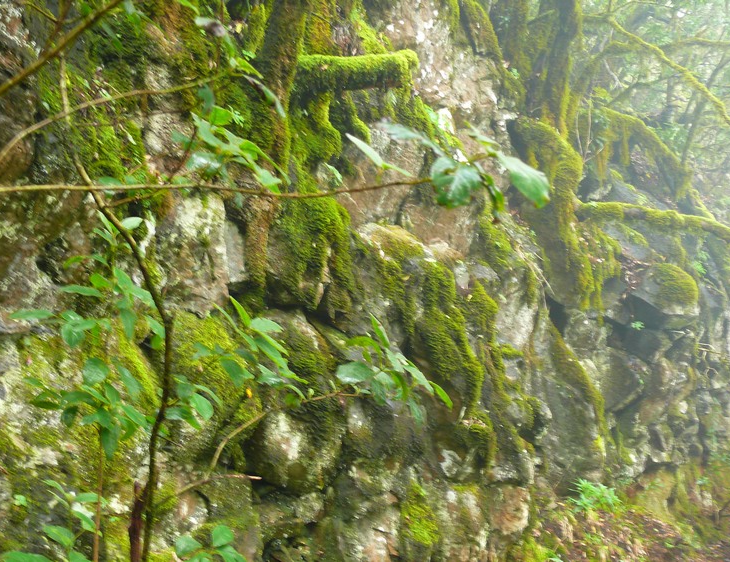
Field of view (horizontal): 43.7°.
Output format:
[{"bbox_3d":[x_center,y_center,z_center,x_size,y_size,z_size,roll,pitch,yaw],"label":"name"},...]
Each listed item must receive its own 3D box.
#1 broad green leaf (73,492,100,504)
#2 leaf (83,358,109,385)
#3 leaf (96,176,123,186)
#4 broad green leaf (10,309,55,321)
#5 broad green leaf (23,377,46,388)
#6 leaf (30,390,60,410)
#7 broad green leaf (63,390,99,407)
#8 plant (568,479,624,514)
[{"bbox_3d":[-0.642,0.502,2.100,0.068,0.025,0.040,1,3,17],"label":"broad green leaf"},{"bbox_3d":[-0.622,0.209,2.100,0.062,0.060,0.035,0,3,-6],"label":"leaf"},{"bbox_3d":[-0.604,-0.235,2.150,0.062,0.022,0.040,-1,3,-17],"label":"leaf"},{"bbox_3d":[-0.768,0.079,2.100,0.105,0.025,0.045,-1,3,-17],"label":"broad green leaf"},{"bbox_3d":[-0.763,0.234,2.100,0.062,0.020,0.035,14,18,-15],"label":"broad green leaf"},{"bbox_3d":[-0.738,0.278,2.100,0.070,0.035,0.045,-1,3,-16],"label":"leaf"},{"bbox_3d":[-0.657,0.271,2.100,0.083,0.030,0.045,1,3,17],"label":"broad green leaf"},{"bbox_3d":[1.400,1.303,5.500,0.330,0.220,0.280,1,3,18],"label":"plant"}]

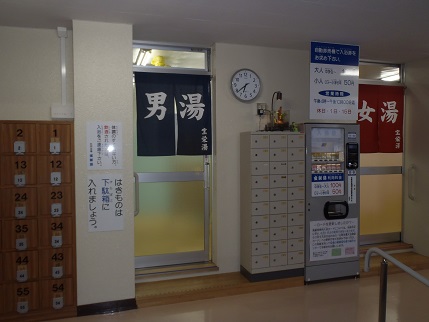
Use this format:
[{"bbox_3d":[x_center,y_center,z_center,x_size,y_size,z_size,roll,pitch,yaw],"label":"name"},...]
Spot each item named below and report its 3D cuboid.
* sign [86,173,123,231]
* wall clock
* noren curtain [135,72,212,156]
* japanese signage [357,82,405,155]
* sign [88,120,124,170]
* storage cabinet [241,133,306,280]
[{"bbox_3d":[-0.950,0.368,3.050,0.292,0.504,0.015,-1,1,-17],"label":"sign"},{"bbox_3d":[0.360,-0.866,3.995,0.365,0.365,0.050,-1,1,-17],"label":"wall clock"},{"bbox_3d":[-0.436,-0.512,3.864,0.843,0.901,0.030,-1,1,-17],"label":"noren curtain"},{"bbox_3d":[2.189,-0.557,4.642,0.843,0.910,0.030,-1,1,-17],"label":"japanese signage"},{"bbox_3d":[-0.953,-0.131,3.040,0.296,0.425,0.015,-1,1,-17],"label":"sign"},{"bbox_3d":[0.672,0.496,3.979,0.664,1.619,0.313,-1,1,-17],"label":"storage cabinet"}]

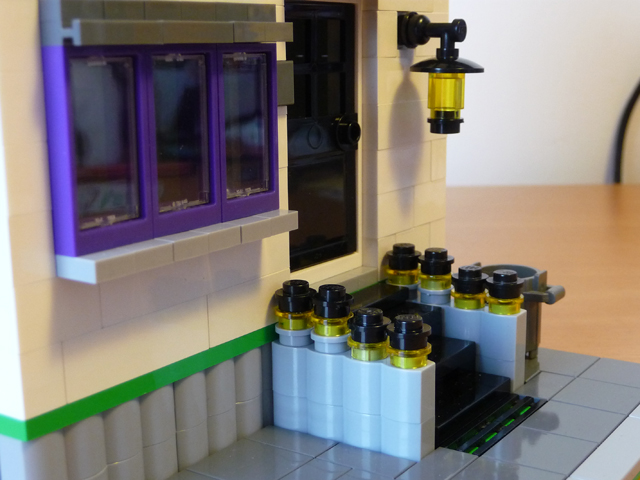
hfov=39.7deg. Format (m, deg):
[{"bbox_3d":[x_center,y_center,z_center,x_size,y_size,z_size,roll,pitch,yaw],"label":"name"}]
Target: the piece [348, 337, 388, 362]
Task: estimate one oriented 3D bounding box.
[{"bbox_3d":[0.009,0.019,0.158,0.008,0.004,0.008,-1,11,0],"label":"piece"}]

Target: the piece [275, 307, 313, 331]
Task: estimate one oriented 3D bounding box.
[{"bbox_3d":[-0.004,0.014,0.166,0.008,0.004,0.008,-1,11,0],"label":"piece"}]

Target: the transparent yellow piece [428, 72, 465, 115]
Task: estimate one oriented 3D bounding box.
[{"bbox_3d":[0.027,-0.031,0.191,0.008,0.010,0.008,-1,11,0],"label":"transparent yellow piece"}]

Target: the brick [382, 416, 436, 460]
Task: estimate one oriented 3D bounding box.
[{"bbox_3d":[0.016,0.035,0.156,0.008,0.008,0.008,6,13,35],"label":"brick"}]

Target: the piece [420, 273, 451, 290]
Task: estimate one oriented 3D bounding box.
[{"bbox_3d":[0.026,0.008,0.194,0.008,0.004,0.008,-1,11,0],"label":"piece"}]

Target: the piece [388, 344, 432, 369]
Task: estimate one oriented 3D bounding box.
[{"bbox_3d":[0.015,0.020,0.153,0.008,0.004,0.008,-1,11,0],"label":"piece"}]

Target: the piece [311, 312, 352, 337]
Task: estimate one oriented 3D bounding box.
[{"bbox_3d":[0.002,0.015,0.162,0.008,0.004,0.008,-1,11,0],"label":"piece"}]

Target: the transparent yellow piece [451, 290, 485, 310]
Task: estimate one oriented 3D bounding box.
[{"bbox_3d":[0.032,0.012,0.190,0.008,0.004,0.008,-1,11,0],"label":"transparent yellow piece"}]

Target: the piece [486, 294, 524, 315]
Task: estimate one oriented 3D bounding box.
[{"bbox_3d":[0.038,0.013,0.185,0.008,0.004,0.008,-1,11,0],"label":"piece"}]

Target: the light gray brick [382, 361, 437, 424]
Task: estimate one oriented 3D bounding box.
[{"bbox_3d":[0.016,0.026,0.154,0.008,0.010,0.008,6,13,35],"label":"light gray brick"}]

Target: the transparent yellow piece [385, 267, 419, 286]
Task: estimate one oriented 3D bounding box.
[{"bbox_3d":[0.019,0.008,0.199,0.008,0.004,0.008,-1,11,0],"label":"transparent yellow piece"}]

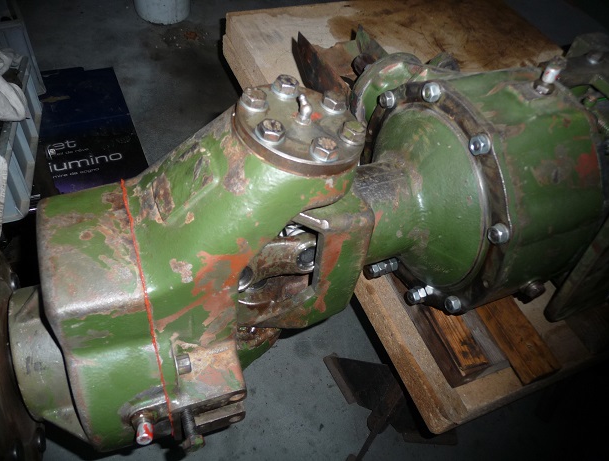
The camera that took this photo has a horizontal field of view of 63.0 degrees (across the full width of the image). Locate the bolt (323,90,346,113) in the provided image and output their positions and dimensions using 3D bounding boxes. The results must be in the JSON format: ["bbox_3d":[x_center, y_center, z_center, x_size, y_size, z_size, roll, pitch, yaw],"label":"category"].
[{"bbox_3d":[0.025,-0.108,0.415,0.021,0.010,0.021,-8,50,-28],"label":"bolt"}]

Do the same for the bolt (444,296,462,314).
[{"bbox_3d":[0.155,0.079,0.523,0.011,0.019,0.019,-13,52,-22],"label":"bolt"}]

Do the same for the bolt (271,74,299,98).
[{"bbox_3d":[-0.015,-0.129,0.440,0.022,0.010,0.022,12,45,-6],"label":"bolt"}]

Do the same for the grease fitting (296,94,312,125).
[{"bbox_3d":[0.000,-0.096,0.386,0.015,0.021,0.012,34,44,14],"label":"grease fitting"}]

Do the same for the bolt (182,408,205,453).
[{"bbox_3d":[-0.098,0.176,0.438,0.019,0.019,0.034,-14,53,-21],"label":"bolt"}]

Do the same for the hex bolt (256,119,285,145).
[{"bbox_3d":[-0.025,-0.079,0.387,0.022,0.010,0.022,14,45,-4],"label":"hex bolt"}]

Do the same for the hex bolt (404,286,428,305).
[{"bbox_3d":[0.144,0.080,0.619,0.029,0.018,0.018,-16,57,-22],"label":"hex bolt"}]

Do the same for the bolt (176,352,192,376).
[{"bbox_3d":[-0.113,0.124,0.465,0.012,0.019,0.019,-13,52,-22],"label":"bolt"}]

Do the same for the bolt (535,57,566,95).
[{"bbox_3d":[0.257,-0.160,0.514,0.018,0.032,0.018,13,51,0],"label":"bolt"}]

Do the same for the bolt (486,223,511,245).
[{"bbox_3d":[0.189,0.004,0.488,0.011,0.018,0.018,-16,57,-22],"label":"bolt"}]

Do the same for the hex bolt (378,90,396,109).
[{"bbox_3d":[0.091,-0.146,0.555,0.011,0.019,0.019,-13,52,-22],"label":"hex bolt"}]

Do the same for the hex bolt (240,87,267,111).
[{"bbox_3d":[-0.039,-0.102,0.384,0.021,0.010,0.021,-8,50,-28],"label":"hex bolt"}]

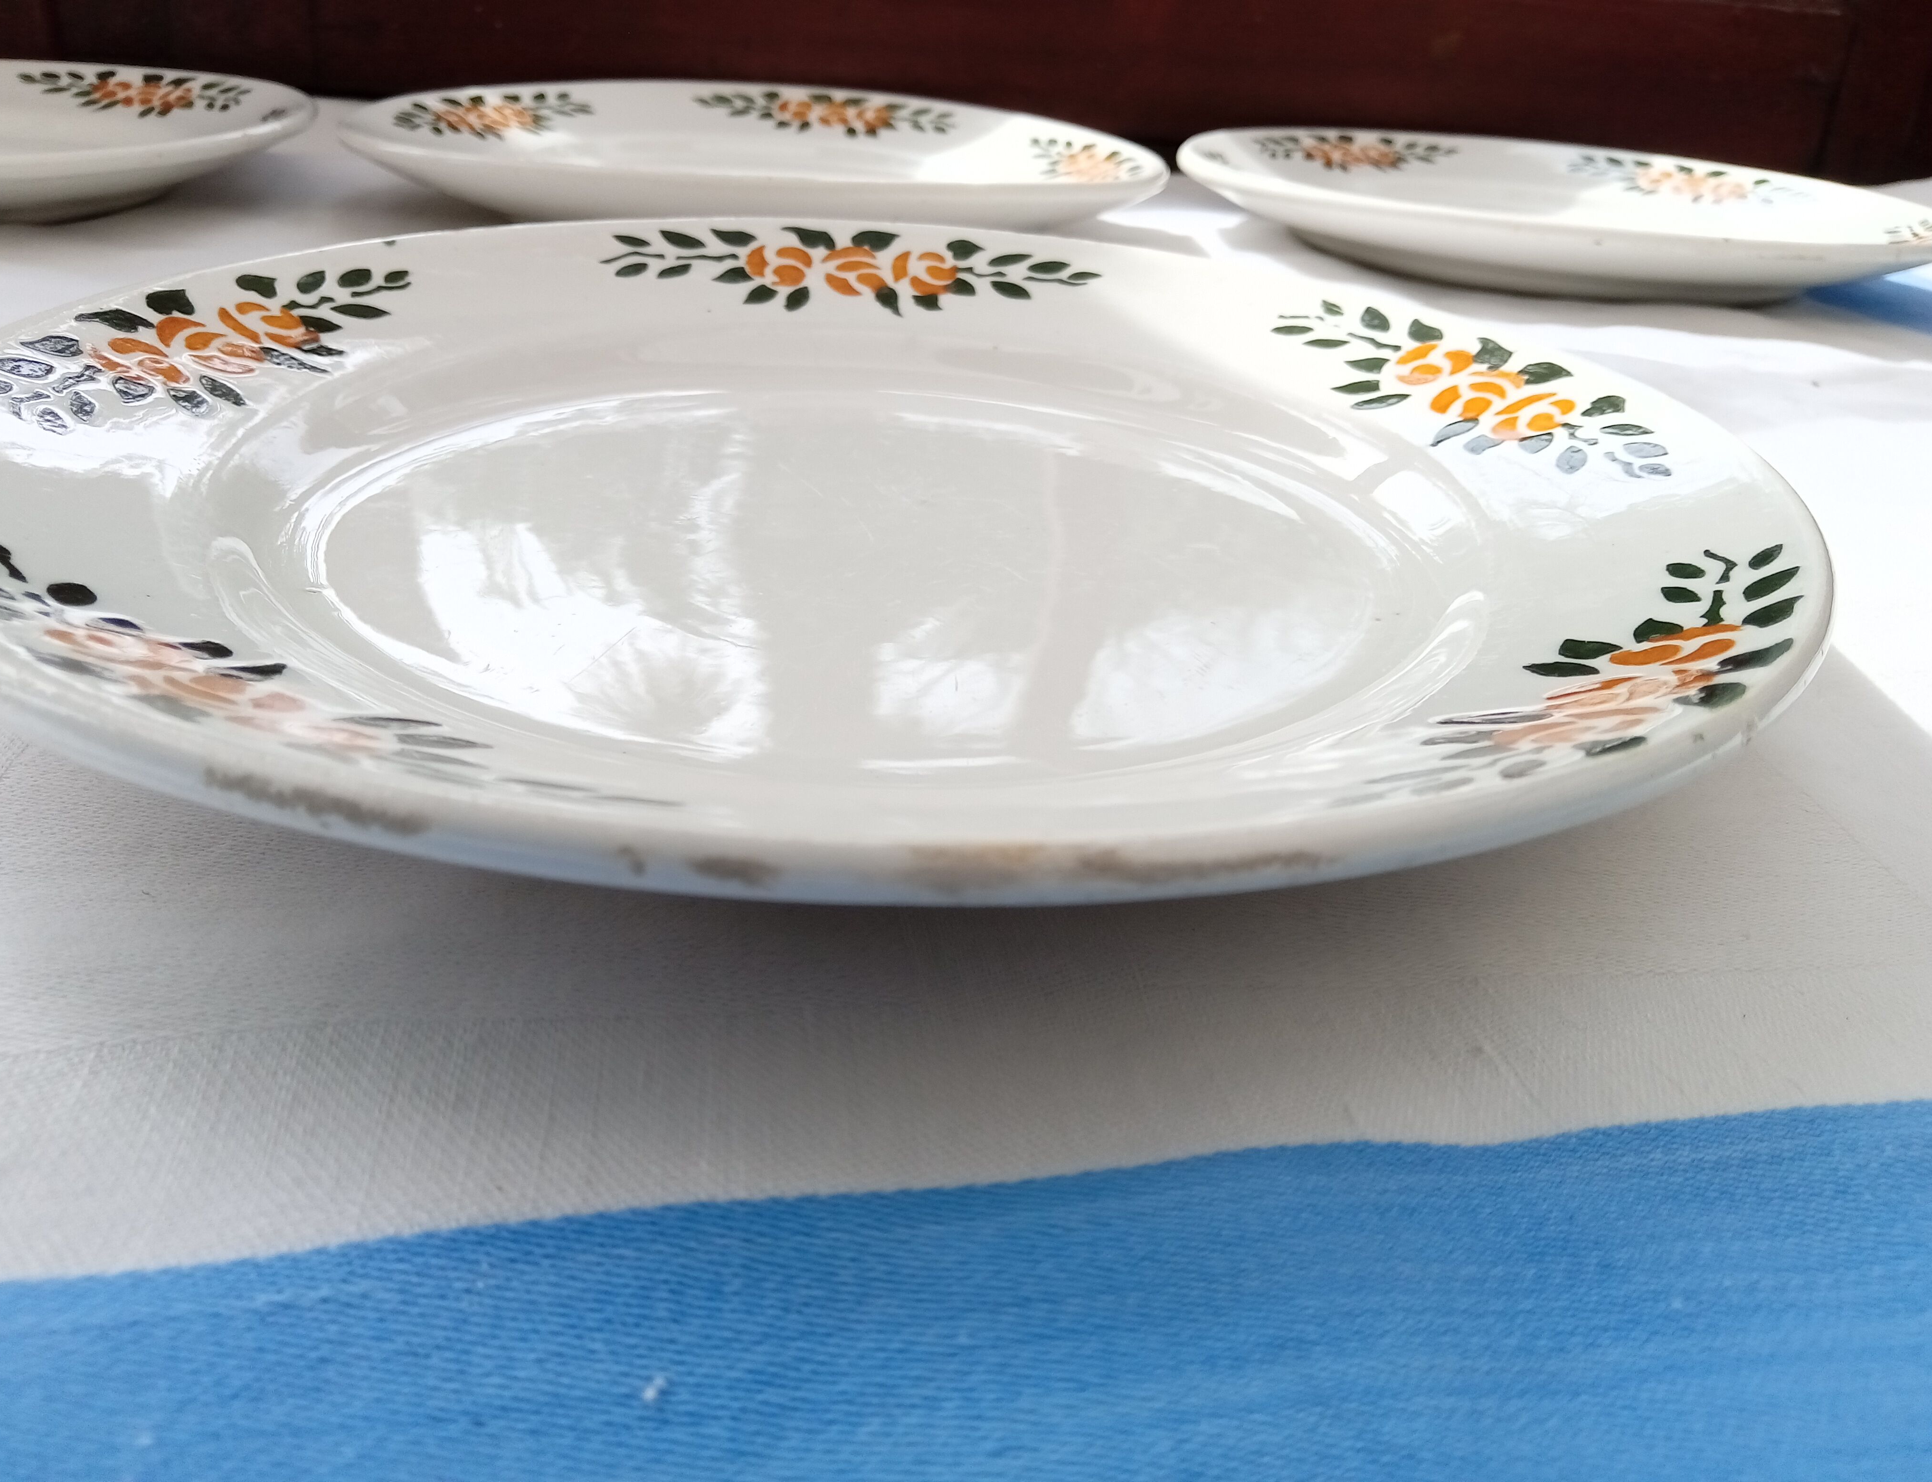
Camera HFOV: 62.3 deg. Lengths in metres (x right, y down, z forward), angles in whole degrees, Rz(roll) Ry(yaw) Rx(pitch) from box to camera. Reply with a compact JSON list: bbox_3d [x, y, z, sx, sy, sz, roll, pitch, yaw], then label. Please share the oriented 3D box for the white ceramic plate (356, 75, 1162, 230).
[{"bbox_3d":[-0.060,-0.174,0.484,0.240,0.027,0.240,3,27,-2],"label":"white ceramic plate"}]

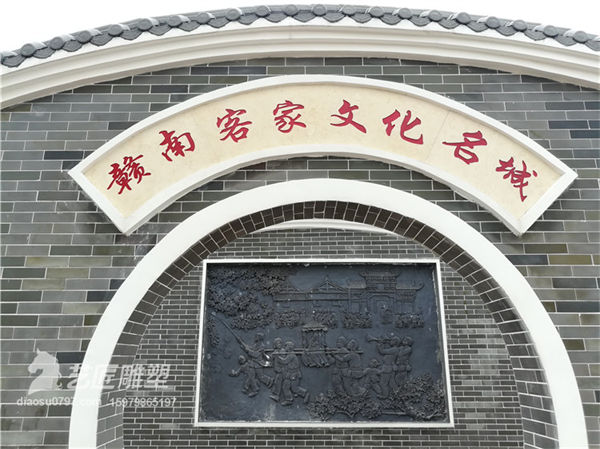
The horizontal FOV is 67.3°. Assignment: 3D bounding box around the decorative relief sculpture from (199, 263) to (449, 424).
[{"bbox_3d":[0.309,1.545,6.055,3.328,2.177,0.100,0,-16,1],"label":"decorative relief sculpture"}]

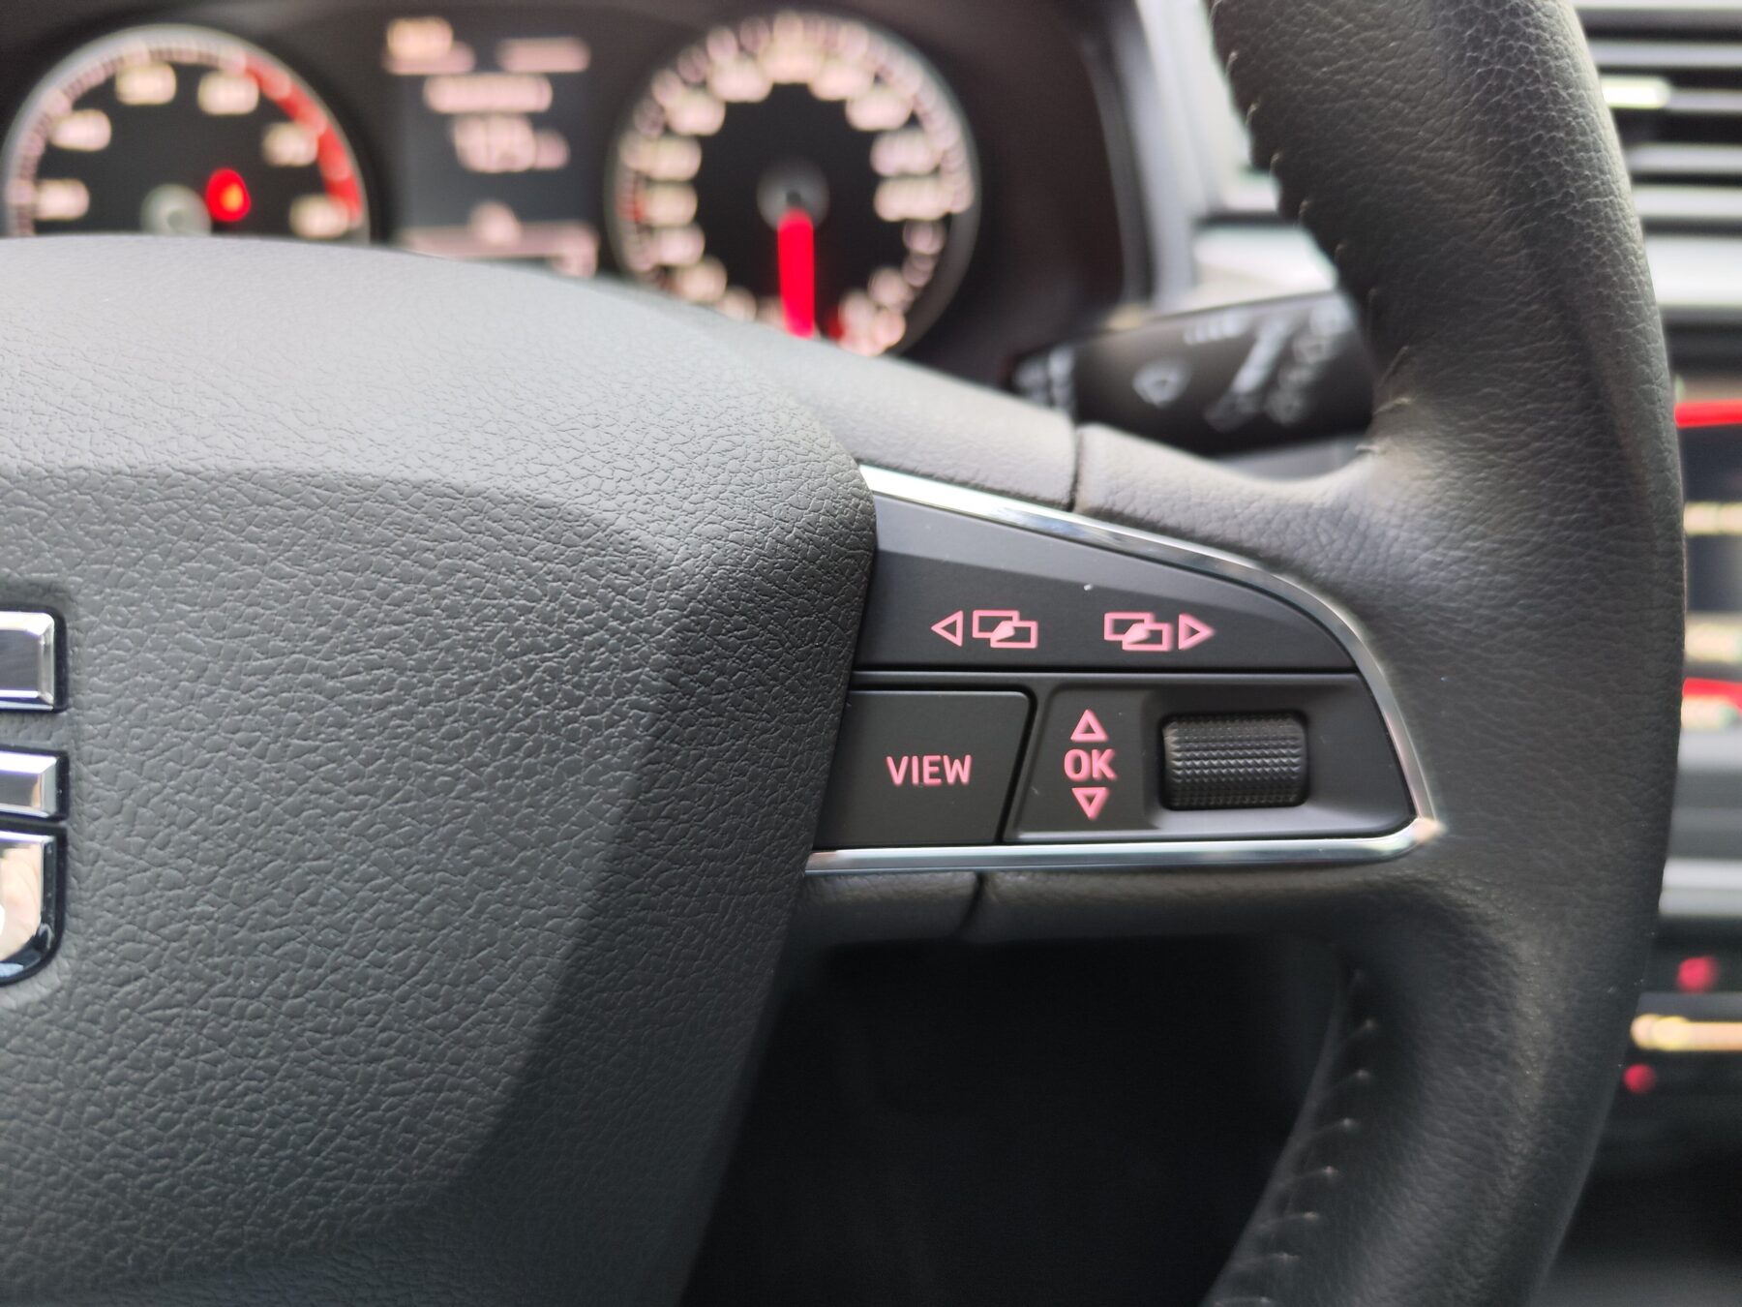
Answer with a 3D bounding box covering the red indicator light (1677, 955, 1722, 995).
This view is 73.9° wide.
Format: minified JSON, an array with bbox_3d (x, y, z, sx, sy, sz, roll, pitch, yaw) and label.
[{"bbox_3d":[0.236,0.092,0.330,0.010,0.010,0.005,0,-3,0],"label":"red indicator light"}]

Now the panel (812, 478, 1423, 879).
[{"bbox_3d":[0.029,0.002,0.135,0.073,0.046,0.016,0,2,-3],"label":"panel"}]

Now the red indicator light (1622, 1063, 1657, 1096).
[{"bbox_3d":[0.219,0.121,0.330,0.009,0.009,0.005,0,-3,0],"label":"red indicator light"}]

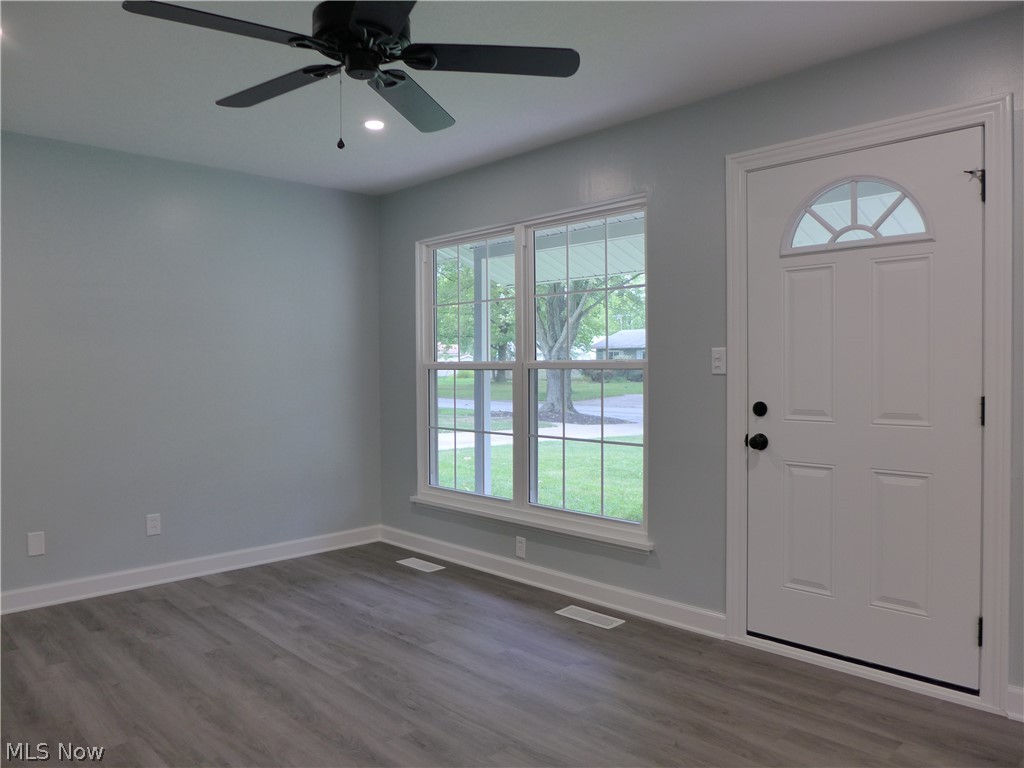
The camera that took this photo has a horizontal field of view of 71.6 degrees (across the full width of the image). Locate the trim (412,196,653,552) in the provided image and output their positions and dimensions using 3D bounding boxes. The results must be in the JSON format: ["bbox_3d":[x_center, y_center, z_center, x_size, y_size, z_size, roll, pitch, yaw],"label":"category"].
[{"bbox_3d":[0.035,-0.064,4.179,1.848,1.770,0.120,1,1,44],"label":"trim"}]

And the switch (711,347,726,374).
[{"bbox_3d":[0.948,-0.103,3.245,0.075,0.122,0.012,1,1,44],"label":"switch"}]

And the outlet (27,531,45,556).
[{"bbox_3d":[-2.465,0.832,3.684,0.080,0.122,0.012,-1,1,-45],"label":"outlet"}]

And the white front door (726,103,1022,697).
[{"bbox_3d":[1.382,0.076,2.880,1.073,2.189,0.120,1,1,44],"label":"white front door"}]

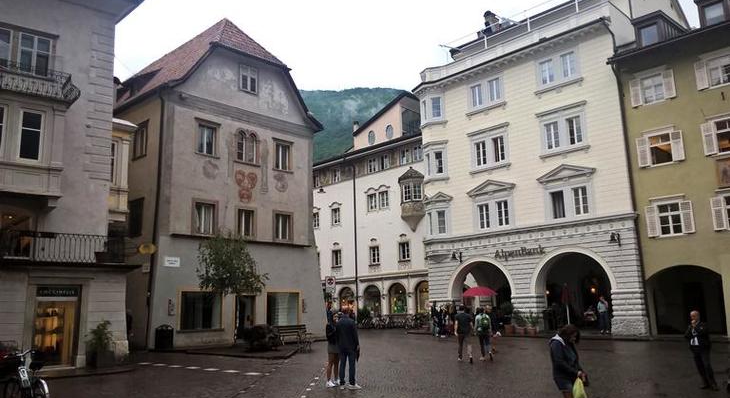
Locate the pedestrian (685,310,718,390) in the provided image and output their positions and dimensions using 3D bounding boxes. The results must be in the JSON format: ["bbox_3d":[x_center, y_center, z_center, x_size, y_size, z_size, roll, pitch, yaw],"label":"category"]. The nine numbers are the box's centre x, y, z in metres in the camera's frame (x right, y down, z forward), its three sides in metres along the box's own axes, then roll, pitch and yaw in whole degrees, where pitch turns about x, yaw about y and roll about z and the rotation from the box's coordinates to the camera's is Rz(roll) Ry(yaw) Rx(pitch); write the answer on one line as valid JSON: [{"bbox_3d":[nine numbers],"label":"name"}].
[{"bbox_3d":[7.448,3.333,13.297,0.580,1.700,0.450,-11,-14,40],"label":"pedestrian"}]

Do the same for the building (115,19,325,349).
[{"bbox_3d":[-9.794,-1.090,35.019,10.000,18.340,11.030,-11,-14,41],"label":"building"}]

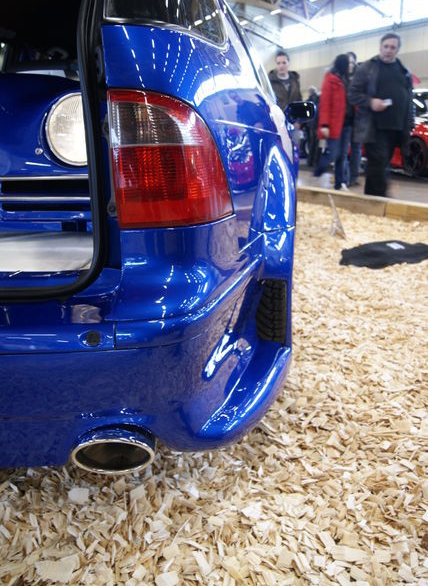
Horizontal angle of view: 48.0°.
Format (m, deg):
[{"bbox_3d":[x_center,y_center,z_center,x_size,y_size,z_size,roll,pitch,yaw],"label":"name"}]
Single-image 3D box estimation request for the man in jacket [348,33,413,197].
[{"bbox_3d":[1.855,-1.913,5.347,0.580,1.750,0.400,-11,21,-23],"label":"man in jacket"}]

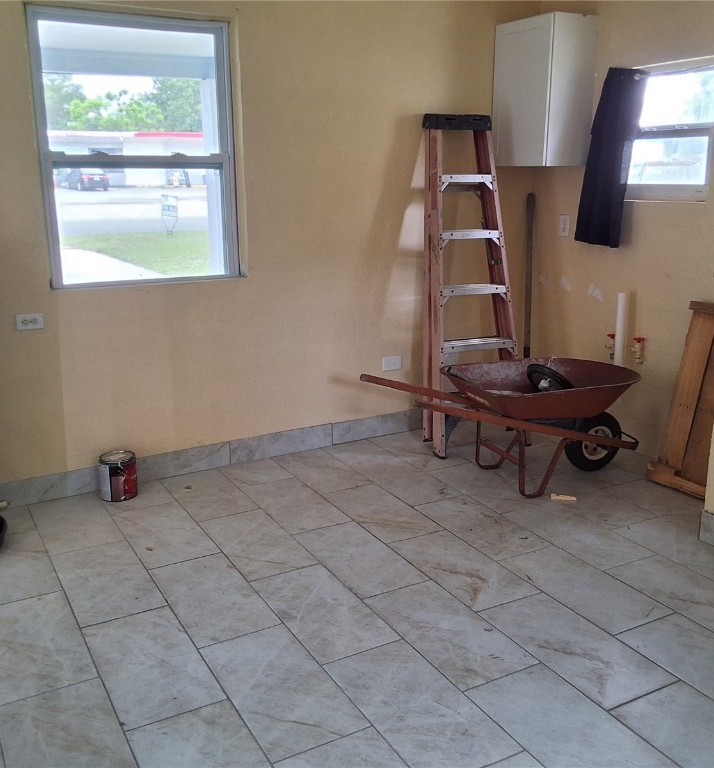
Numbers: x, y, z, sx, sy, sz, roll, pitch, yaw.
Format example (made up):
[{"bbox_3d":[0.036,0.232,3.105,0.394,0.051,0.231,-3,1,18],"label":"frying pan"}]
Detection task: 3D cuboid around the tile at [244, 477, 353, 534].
[{"bbox_3d":[-0.292,0.557,3.816,0.303,0.010,0.605,-8,17,-28],"label":"tile"}]

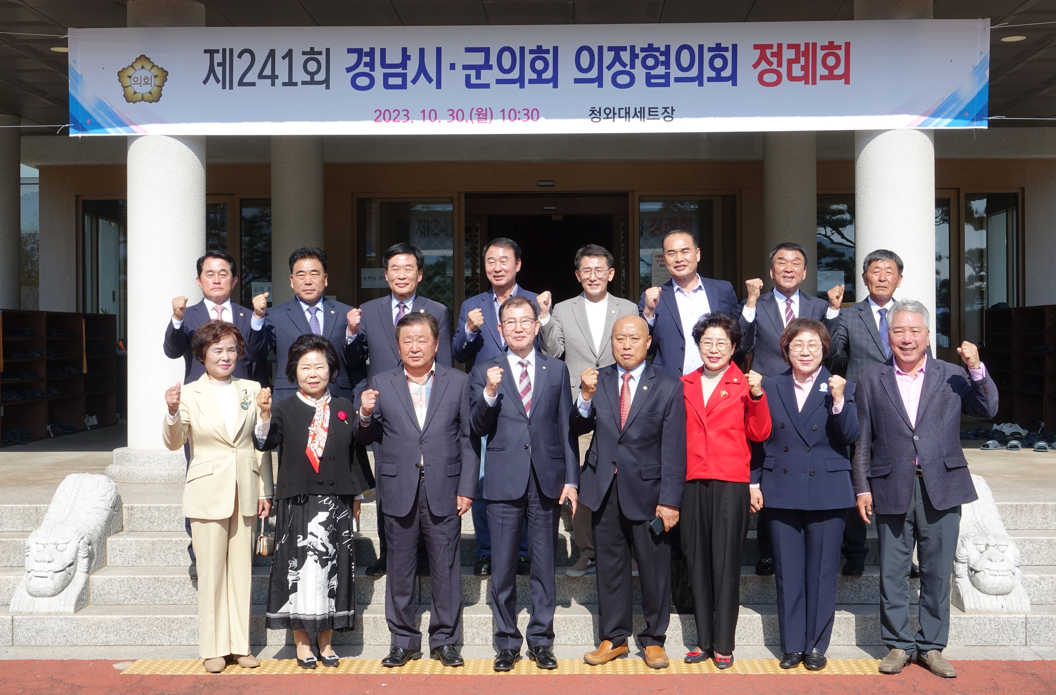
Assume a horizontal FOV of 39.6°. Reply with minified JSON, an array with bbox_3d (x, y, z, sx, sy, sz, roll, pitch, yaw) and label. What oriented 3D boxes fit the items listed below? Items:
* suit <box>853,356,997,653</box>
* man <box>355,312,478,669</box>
[{"bbox_3d":[1.799,0.712,6.646,0.654,1.350,0.380,0,0,6],"label":"suit"},{"bbox_3d":[-0.524,0.660,6.900,0.578,1.654,0.430,0,0,1],"label":"man"}]

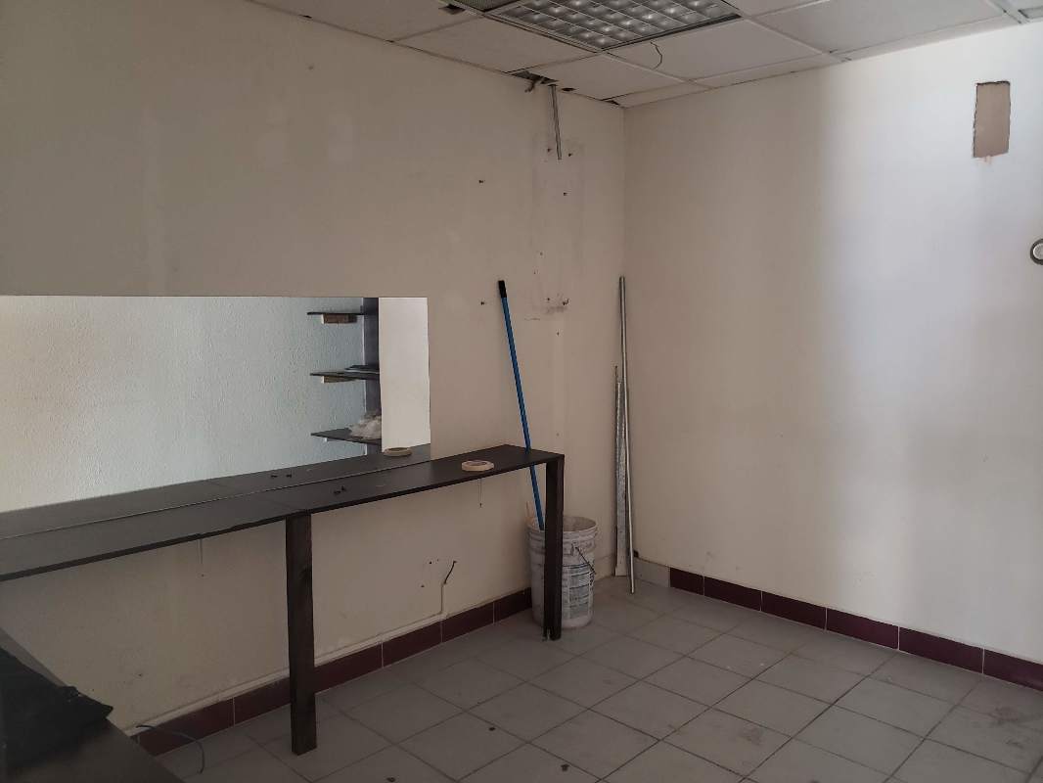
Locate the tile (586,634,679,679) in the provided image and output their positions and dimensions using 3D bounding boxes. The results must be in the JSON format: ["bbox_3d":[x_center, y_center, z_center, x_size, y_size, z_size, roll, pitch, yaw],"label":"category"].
[{"bbox_3d":[0.440,1.052,3.098,0.292,0.010,0.292,-6,7,-45],"label":"tile"}]

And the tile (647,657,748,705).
[{"bbox_3d":[0.664,1.092,2.959,0.300,0.012,0.300,-6,7,-45],"label":"tile"}]

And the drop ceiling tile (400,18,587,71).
[{"bbox_3d":[-0.089,-1.320,2.994,0.493,0.015,0.609,8,10,44],"label":"drop ceiling tile"}]

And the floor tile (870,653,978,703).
[{"bbox_3d":[1.535,1.091,2.994,0.302,0.010,0.305,5,8,44],"label":"floor tile"}]

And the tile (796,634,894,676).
[{"bbox_3d":[1.308,1.063,3.170,0.300,0.012,0.300,-6,7,-45],"label":"tile"}]

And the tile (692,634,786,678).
[{"bbox_3d":[0.883,1.077,3.198,0.302,0.010,0.302,5,8,44],"label":"tile"}]

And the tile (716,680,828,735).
[{"bbox_3d":[0.878,1.109,2.745,0.300,0.012,0.300,-6,7,-45],"label":"tile"}]

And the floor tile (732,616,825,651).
[{"bbox_3d":[1.073,1.024,3.310,0.307,0.010,0.292,-6,7,-45],"label":"floor tile"}]

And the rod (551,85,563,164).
[{"bbox_3d":[0.160,-1.230,3.587,0.018,0.335,0.018,5,15,44],"label":"rod"}]

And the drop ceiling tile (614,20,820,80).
[{"bbox_3d":[0.738,-1.317,3.038,0.610,0.015,0.609,8,10,44],"label":"drop ceiling tile"}]

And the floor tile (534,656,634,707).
[{"bbox_3d":[0.236,1.099,2.961,0.300,0.012,0.300,-6,7,-45],"label":"floor tile"}]

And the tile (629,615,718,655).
[{"bbox_3d":[0.667,1.058,3.411,0.302,0.010,0.302,5,8,44],"label":"tile"}]

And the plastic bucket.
[{"bbox_3d":[0.190,0.822,3.576,0.308,0.425,0.308,-1,5,3],"label":"plastic bucket"}]

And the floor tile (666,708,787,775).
[{"bbox_3d":[0.671,1.141,2.553,0.302,0.010,0.302,5,8,44],"label":"floor tile"}]

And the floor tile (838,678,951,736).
[{"bbox_3d":[1.276,1.076,2.680,0.292,0.010,0.292,-6,7,-45],"label":"floor tile"}]

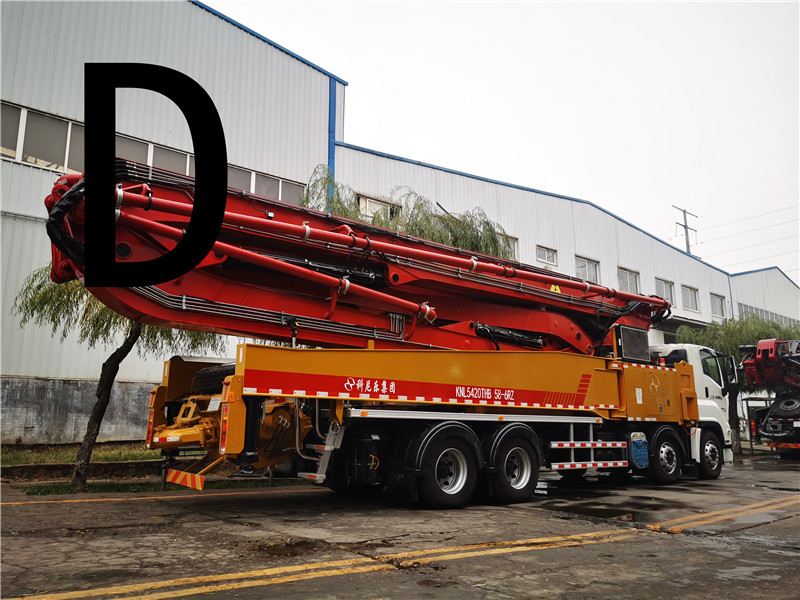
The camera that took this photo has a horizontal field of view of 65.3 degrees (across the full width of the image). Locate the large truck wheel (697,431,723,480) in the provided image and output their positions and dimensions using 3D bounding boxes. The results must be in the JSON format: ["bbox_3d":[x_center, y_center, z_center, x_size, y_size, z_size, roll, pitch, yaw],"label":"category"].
[{"bbox_3d":[6.545,3.337,13.352,1.030,1.030,0.310,9,-15,-39],"label":"large truck wheel"}]

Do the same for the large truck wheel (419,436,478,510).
[{"bbox_3d":[0.604,2.300,8.385,1.030,1.030,0.310,9,-15,-39],"label":"large truck wheel"}]

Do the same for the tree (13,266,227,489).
[{"bbox_3d":[-6.128,1.076,13.536,4.300,5.700,4.200,5,-13,-24],"label":"tree"}]

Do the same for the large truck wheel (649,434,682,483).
[{"bbox_3d":[5.100,3.088,12.160,1.030,1.030,0.310,9,-15,-39],"label":"large truck wheel"}]

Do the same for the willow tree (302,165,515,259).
[{"bbox_3d":[0.266,0.905,17.441,5.600,7.500,5.200,-1,-12,1],"label":"willow tree"}]

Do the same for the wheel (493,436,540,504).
[{"bbox_3d":[1.651,2.480,9.249,1.030,1.030,0.310,9,-15,-39],"label":"wheel"}]

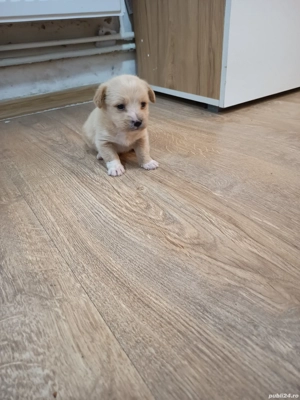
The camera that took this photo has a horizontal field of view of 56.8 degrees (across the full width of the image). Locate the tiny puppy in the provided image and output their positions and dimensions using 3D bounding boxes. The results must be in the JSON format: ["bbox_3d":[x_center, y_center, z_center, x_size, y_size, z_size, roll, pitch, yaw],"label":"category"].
[{"bbox_3d":[-0.057,-0.142,0.500,0.103,0.153,0.143,-16,34,-18],"label":"tiny puppy"}]

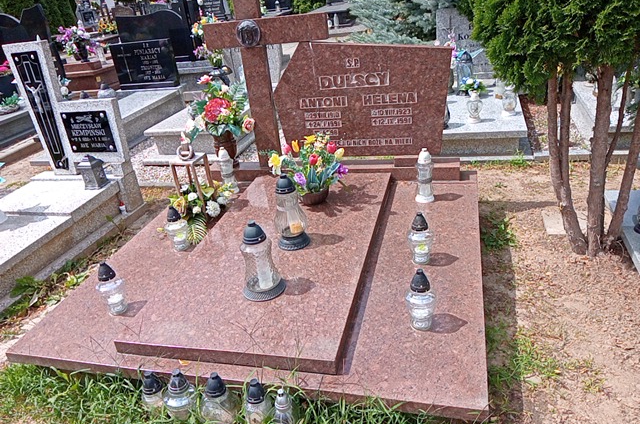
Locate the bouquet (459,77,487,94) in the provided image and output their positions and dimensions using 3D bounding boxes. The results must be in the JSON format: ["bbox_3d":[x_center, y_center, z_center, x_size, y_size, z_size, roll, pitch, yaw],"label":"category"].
[{"bbox_3d":[1.283,-1.063,4.344,0.215,0.155,0.190,1,28,15],"label":"bouquet"}]

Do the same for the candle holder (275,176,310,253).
[{"bbox_3d":[-0.152,-0.010,2.493,0.170,0.360,0.170,1,28,15],"label":"candle holder"}]

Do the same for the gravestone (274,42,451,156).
[{"bbox_3d":[0.251,-0.696,3.199,1.092,0.720,0.075,1,28,15],"label":"gravestone"}]

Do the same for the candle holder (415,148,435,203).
[{"bbox_3d":[0.587,-0.211,2.906,0.107,0.306,0.107,1,28,15],"label":"candle holder"}]

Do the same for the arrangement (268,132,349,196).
[{"bbox_3d":[-0.069,-0.250,2.874,0.460,0.385,0.360,1,28,15],"label":"arrangement"}]

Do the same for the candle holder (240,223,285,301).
[{"bbox_3d":[-0.261,0.186,2.162,0.193,0.335,0.193,1,28,15],"label":"candle holder"}]

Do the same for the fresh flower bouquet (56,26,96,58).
[{"bbox_3d":[-2.992,-2.107,6.362,0.520,0.360,0.400,1,28,15],"label":"fresh flower bouquet"}]

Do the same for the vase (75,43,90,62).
[{"bbox_3d":[-2.938,-1.974,6.419,0.150,0.243,0.150,1,28,15],"label":"vase"}]

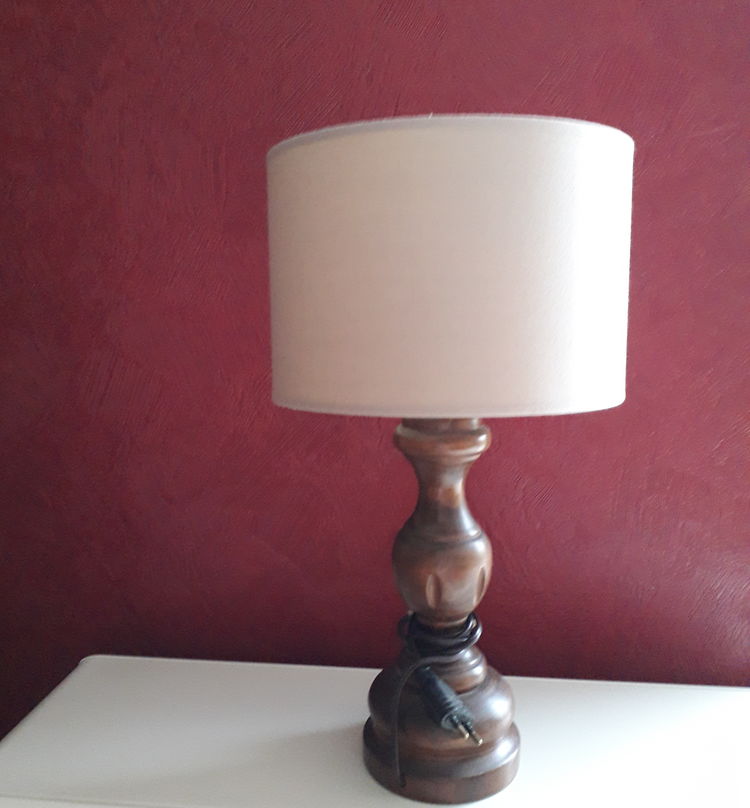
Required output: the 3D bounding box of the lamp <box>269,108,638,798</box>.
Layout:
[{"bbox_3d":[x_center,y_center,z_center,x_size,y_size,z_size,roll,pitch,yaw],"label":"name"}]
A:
[{"bbox_3d":[0.050,0.048,0.568,0.247,0.442,0.247,0,7,0],"label":"lamp"}]

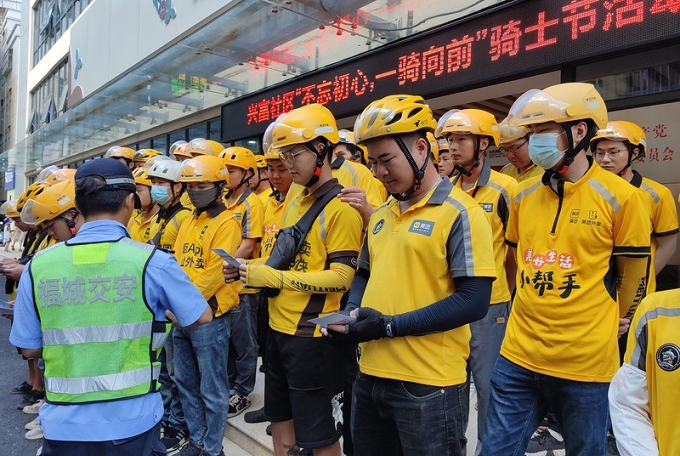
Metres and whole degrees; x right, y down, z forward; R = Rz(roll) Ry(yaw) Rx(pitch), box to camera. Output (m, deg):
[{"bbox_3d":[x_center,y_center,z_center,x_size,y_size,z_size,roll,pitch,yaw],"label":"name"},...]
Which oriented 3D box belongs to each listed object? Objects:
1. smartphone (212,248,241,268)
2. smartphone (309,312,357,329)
[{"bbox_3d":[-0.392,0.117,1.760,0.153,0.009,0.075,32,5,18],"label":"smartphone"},{"bbox_3d":[-0.023,0.276,1.460,0.076,0.009,0.155,7,3,32],"label":"smartphone"}]

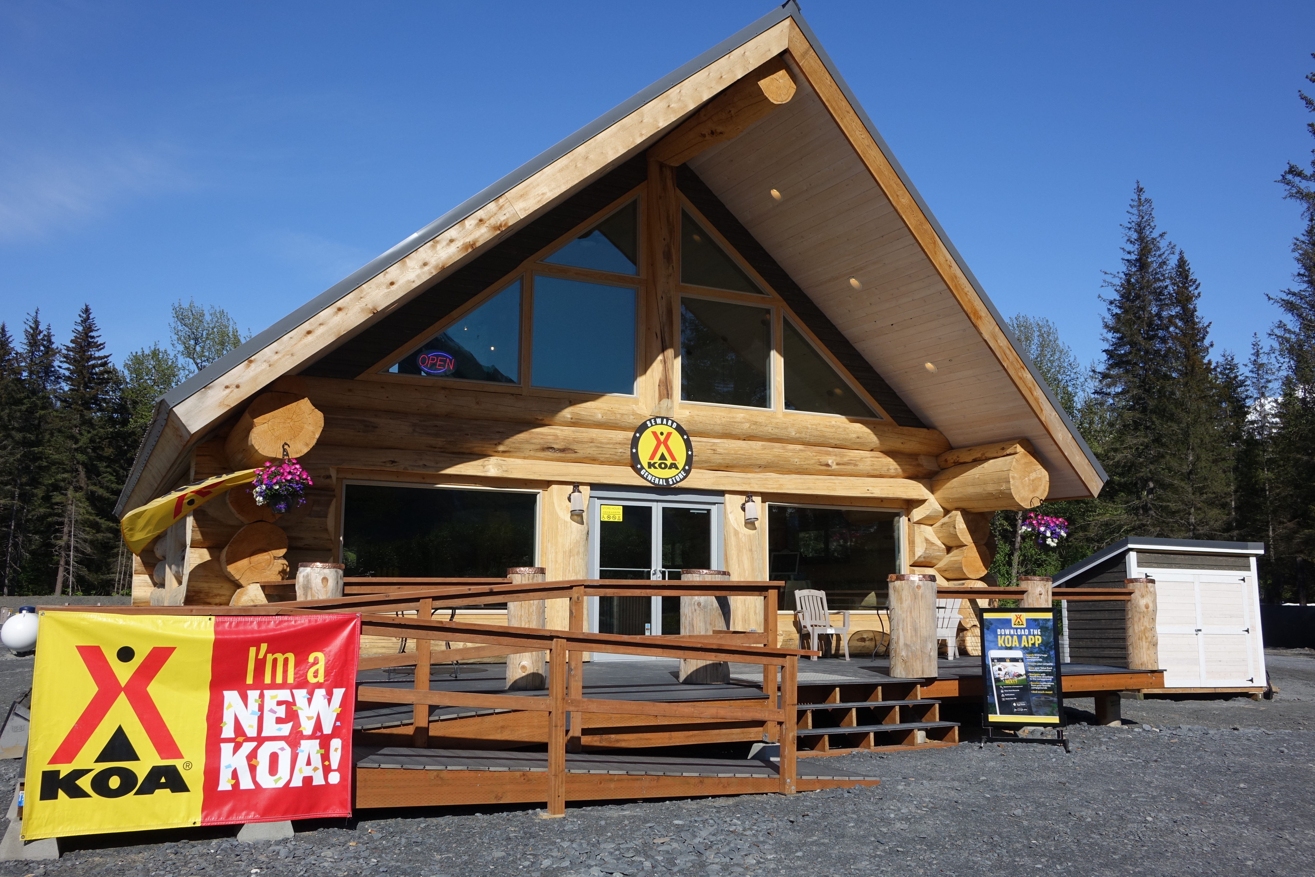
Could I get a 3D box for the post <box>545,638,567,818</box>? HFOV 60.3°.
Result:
[{"bbox_3d":[-0.682,1.939,7.639,0.092,1.167,0.092,4,-9,-26],"label":"post"}]

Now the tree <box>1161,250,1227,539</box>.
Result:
[{"bbox_3d":[20.392,0.085,42.771,3.000,14.876,3.000,-4,-9,25],"label":"tree"}]

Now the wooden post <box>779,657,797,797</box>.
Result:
[{"bbox_3d":[0.982,2.143,8.505,0.092,1.007,0.092,4,-9,-26],"label":"wooden post"}]

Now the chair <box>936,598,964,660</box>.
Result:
[{"bbox_3d":[3.951,2.672,16.194,0.740,0.930,0.780,-3,-9,20],"label":"chair"}]

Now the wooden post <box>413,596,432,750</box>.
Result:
[{"bbox_3d":[-1.775,1.784,8.454,0.092,1.165,0.092,4,-9,-26],"label":"wooden post"}]

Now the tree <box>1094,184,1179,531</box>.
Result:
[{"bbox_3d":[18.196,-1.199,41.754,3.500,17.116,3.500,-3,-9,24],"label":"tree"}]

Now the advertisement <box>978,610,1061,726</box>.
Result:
[{"bbox_3d":[3.662,2.302,11.400,0.755,1.180,0.070,-2,-9,14],"label":"advertisement"}]

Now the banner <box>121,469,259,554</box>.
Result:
[{"bbox_3d":[-4.810,0.753,11.690,1.420,0.850,0.450,4,-9,-26],"label":"banner"}]

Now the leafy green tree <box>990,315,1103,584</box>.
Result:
[{"bbox_3d":[10.840,1.358,32.452,4.200,9.466,4.200,4,-9,-26],"label":"leafy green tree"}]

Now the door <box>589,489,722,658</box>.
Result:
[{"bbox_3d":[-0.003,1.841,15.324,2.030,2.280,0.130,4,-9,-26],"label":"door"}]

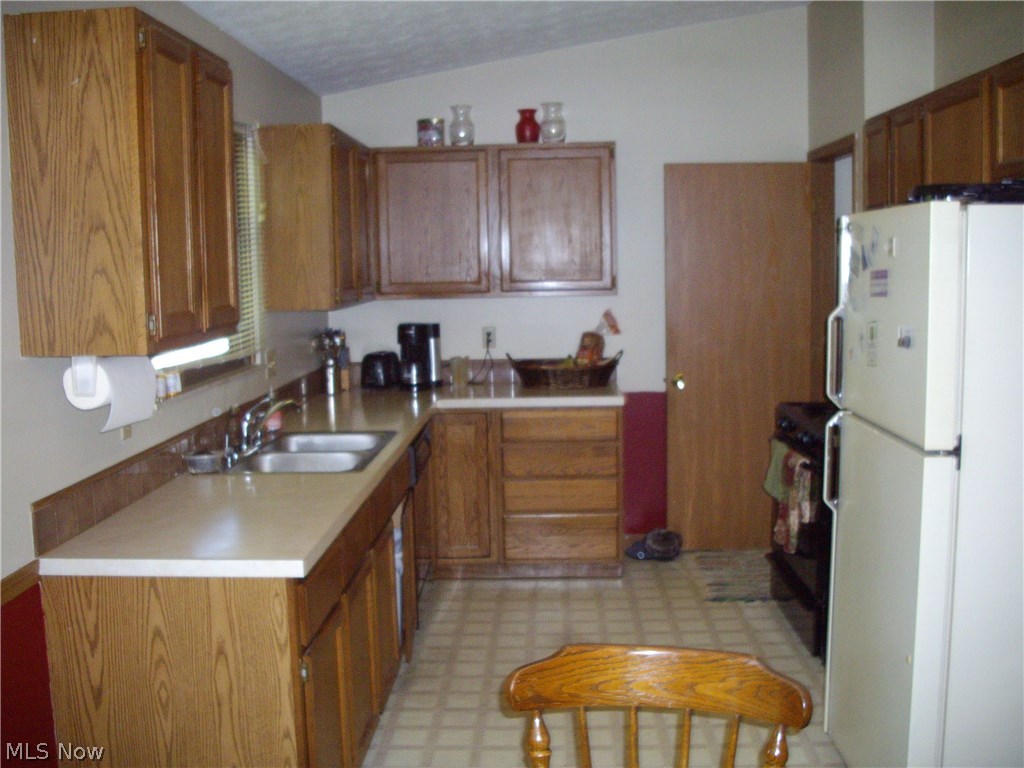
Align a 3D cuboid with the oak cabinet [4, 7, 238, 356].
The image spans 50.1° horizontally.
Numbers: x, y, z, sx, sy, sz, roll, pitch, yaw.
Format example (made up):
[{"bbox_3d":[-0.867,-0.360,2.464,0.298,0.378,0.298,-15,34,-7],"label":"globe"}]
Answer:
[{"bbox_3d":[-0.960,-0.491,2.829,0.319,0.769,0.700,0,7,3],"label":"oak cabinet"}]

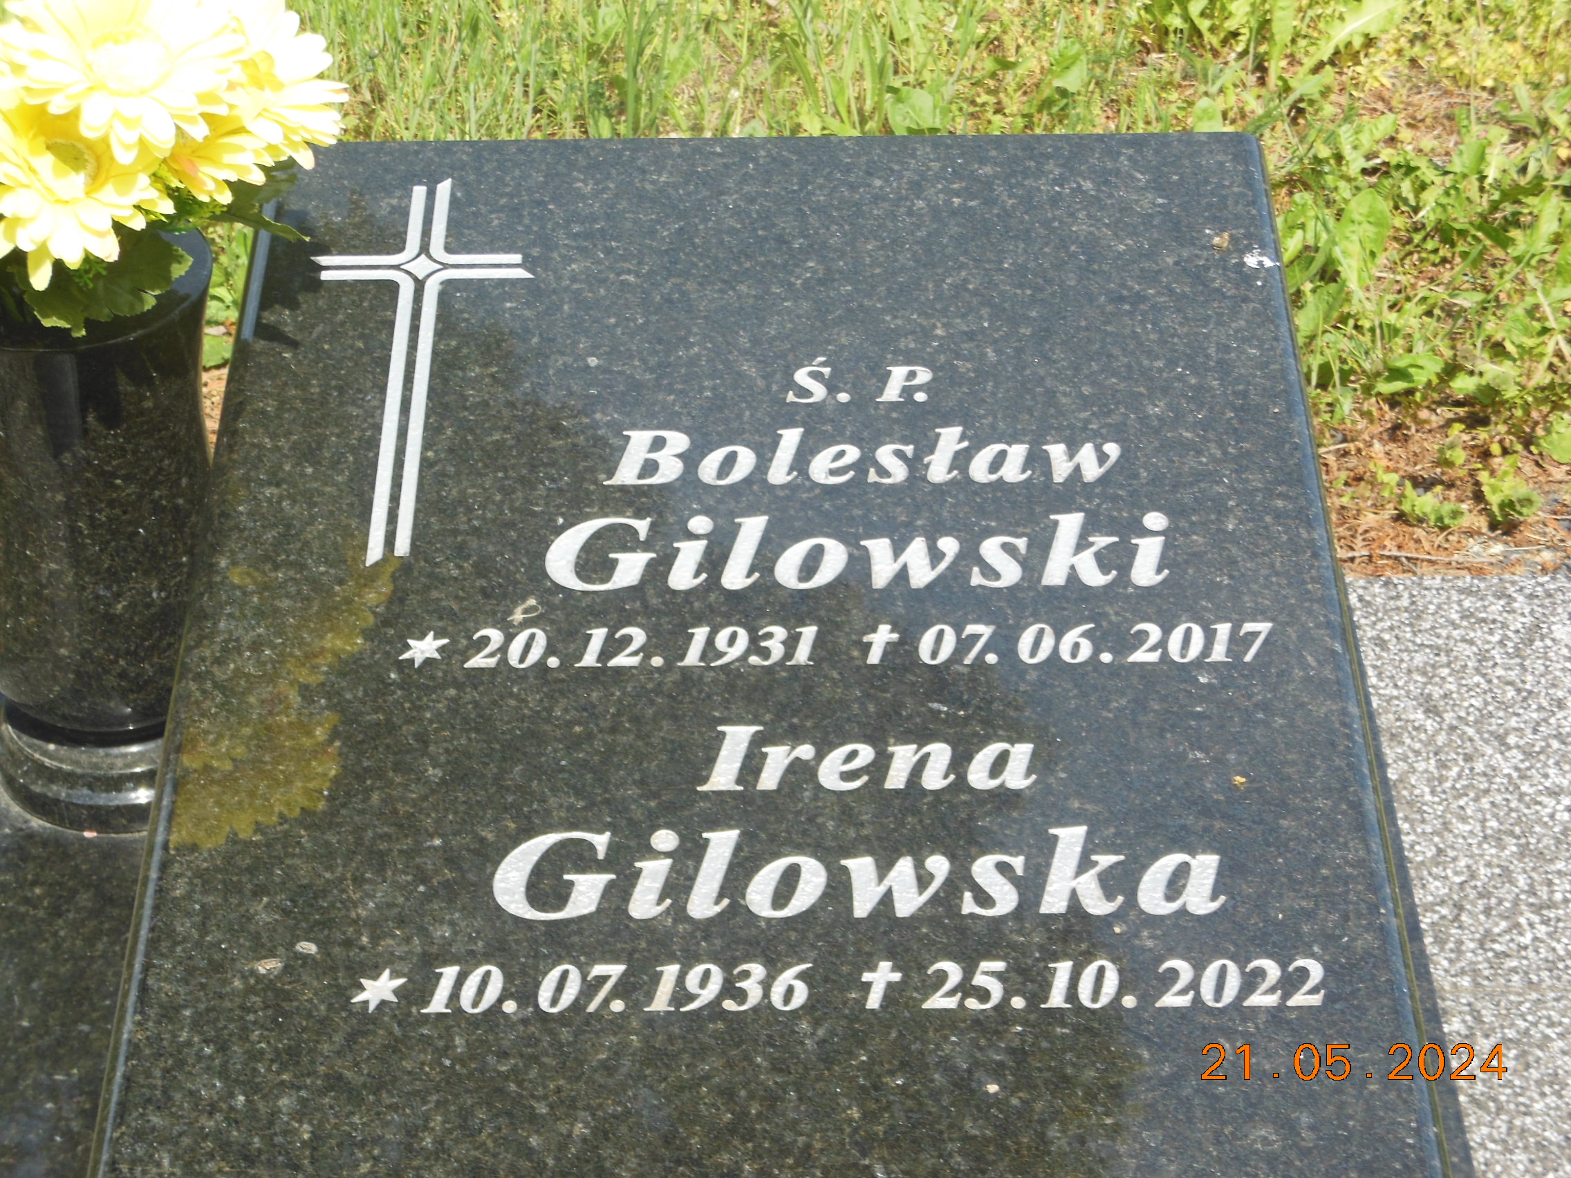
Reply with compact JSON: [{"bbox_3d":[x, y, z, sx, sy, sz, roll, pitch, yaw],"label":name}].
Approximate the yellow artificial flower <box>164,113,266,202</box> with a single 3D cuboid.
[{"bbox_3d":[-0.264,-0.201,1.530,0.088,0.042,0.088,51,50,2],"label":"yellow artificial flower"}]

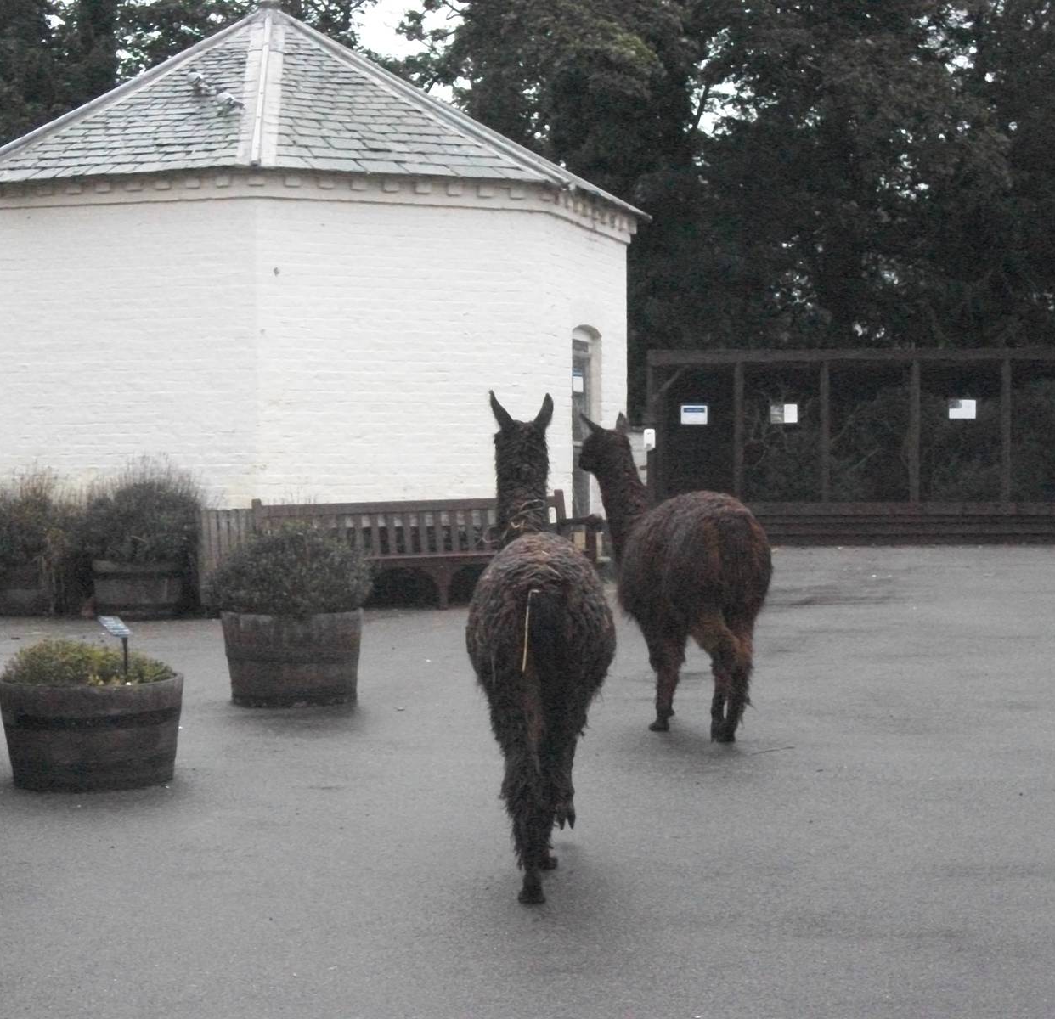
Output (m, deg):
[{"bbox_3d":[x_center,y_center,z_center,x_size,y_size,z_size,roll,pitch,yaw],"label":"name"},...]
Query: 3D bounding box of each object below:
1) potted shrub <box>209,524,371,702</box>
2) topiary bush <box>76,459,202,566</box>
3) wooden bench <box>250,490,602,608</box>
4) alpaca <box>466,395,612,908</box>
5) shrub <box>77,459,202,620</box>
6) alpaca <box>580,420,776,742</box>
[{"bbox_3d":[-1.182,0.529,12.172,0.840,0.870,0.820,0,2,0],"label":"potted shrub"},{"bbox_3d":[-2.870,0.020,18.009,0.910,0.760,0.850,0,2,0],"label":"topiary bush"},{"bbox_3d":[-0.719,0.323,18.700,2.620,0.870,0.620,-1,2,-31],"label":"wooden bench"},{"bbox_3d":[0.027,0.376,7.415,0.450,1.460,1.200,0,2,-4],"label":"alpaca"},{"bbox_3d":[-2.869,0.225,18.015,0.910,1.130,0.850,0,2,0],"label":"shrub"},{"bbox_3d":[0.676,0.275,11.014,0.480,1.430,1.180,-1,2,-28],"label":"alpaca"}]

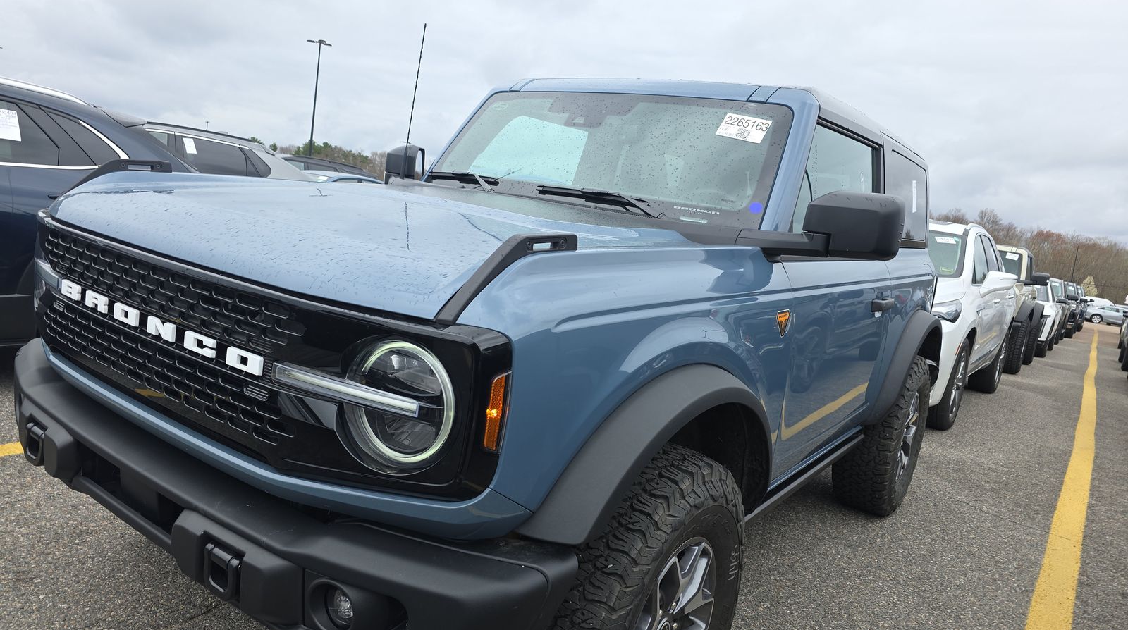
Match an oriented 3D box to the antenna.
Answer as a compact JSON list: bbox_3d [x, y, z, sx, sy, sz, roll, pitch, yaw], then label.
[{"bbox_3d":[-0.581,-0.828,2.908,0.020,0.580,0.020,14,7,34],"label":"antenna"}]

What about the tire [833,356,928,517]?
[{"bbox_3d":[1.615,0.595,3.807,0.280,0.820,0.820,14,10,34],"label":"tire"}]

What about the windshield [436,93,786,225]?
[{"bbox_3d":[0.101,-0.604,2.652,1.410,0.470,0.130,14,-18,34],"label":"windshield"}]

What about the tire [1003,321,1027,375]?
[{"bbox_3d":[6.320,0.411,10.560,0.300,0.850,0.850,14,12,33],"label":"tire"}]

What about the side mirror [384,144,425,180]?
[{"bbox_3d":[-0.689,-0.637,3.164,0.290,0.190,0.130,14,10,34],"label":"side mirror"}]

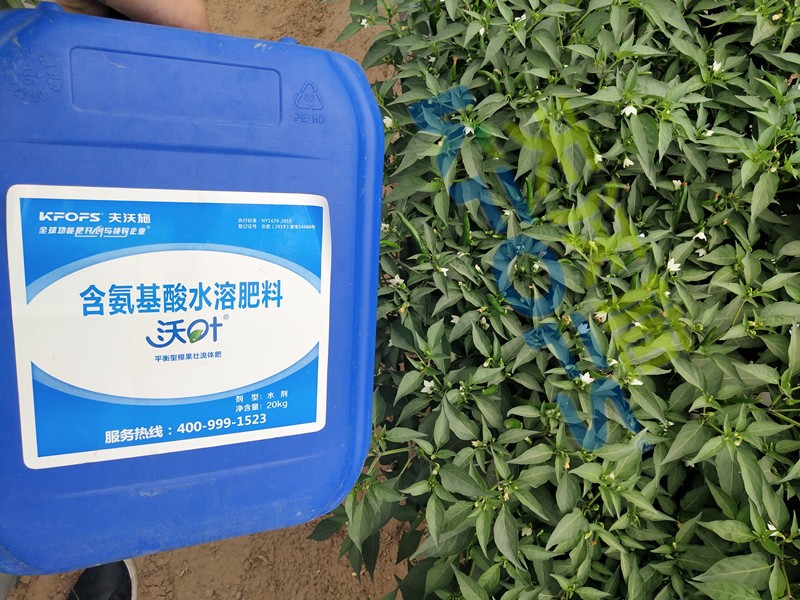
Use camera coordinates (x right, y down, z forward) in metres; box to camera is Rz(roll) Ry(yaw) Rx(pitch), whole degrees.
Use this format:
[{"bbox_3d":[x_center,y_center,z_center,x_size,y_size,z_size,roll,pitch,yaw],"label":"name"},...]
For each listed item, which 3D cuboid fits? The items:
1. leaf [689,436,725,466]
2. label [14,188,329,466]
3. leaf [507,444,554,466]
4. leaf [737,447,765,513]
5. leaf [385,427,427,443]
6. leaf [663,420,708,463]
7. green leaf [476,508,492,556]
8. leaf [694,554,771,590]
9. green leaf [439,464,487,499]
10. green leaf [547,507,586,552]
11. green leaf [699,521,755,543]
[{"bbox_3d":[0.341,0.168,0.770,0.048,0.011,0.021,-45,65,12],"label":"leaf"},{"bbox_3d":[-0.152,0.017,0.494,0.213,0.187,0.008,-3,12,-26],"label":"label"},{"bbox_3d":[0.152,0.183,0.810,0.053,0.011,0.022,-19,66,17],"label":"leaf"},{"bbox_3d":[0.400,0.205,0.790,0.026,0.014,0.086,-24,98,2],"label":"leaf"},{"bbox_3d":[0.008,0.169,0.860,0.056,0.011,0.021,-1,68,-17],"label":"leaf"},{"bbox_3d":[0.320,0.161,0.782,0.070,0.014,0.027,-41,62,-10],"label":"leaf"},{"bbox_3d":[0.098,0.266,0.790,0.019,0.060,0.011,-4,11,1],"label":"green leaf"},{"bbox_3d":[0.354,0.290,0.740,0.078,0.015,0.039,-18,61,15],"label":"leaf"},{"bbox_3d":[0.074,0.206,0.772,0.060,0.014,0.028,26,66,16],"label":"green leaf"},{"bbox_3d":[0.176,0.248,0.743,0.059,0.014,0.025,-42,63,-16],"label":"green leaf"},{"bbox_3d":[0.341,0.240,0.722,0.051,0.014,0.019,13,58,18],"label":"green leaf"}]

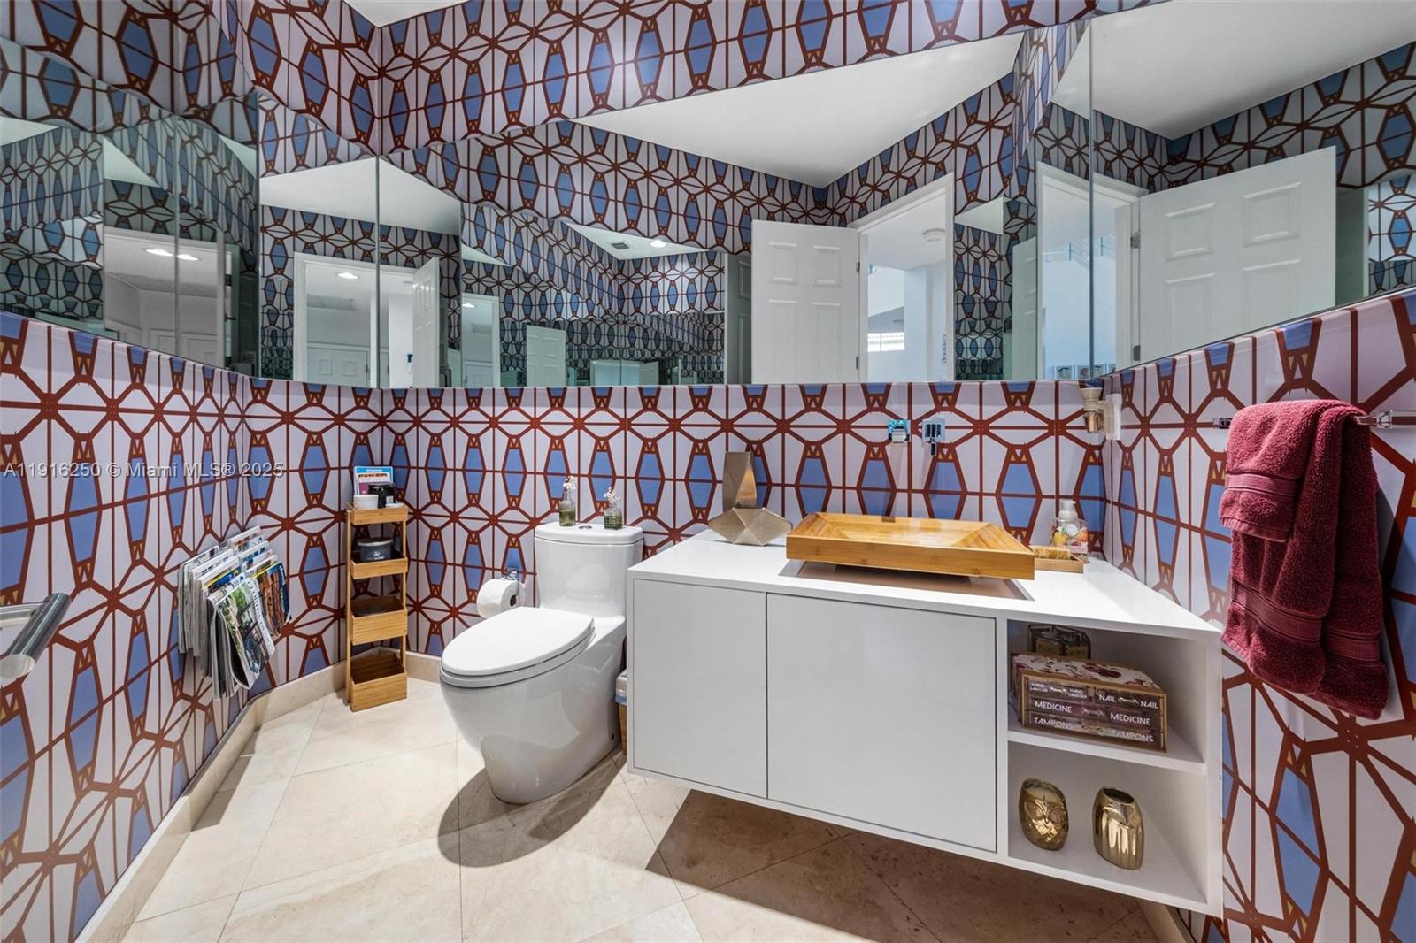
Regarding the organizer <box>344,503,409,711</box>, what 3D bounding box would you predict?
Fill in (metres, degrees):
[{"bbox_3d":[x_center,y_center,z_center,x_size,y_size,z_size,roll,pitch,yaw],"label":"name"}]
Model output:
[{"bbox_3d":[-1.348,0.528,2.075,0.190,0.765,0.210,-1,3,-41],"label":"organizer"}]

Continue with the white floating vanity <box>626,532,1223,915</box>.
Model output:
[{"bbox_3d":[0.444,0.505,1.360,1.180,0.503,0.564,1,3,20],"label":"white floating vanity"}]

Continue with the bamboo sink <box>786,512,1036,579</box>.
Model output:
[{"bbox_3d":[0.495,0.181,1.337,0.520,0.065,0.405,1,2,19],"label":"bamboo sink"}]

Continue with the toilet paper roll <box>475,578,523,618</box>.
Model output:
[{"bbox_3d":[-0.799,0.500,1.983,0.105,0.148,0.148,1,2,19],"label":"toilet paper roll"}]

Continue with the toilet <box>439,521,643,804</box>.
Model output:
[{"bbox_3d":[-0.525,0.589,1.626,0.380,0.725,0.680,1,2,19],"label":"toilet"}]

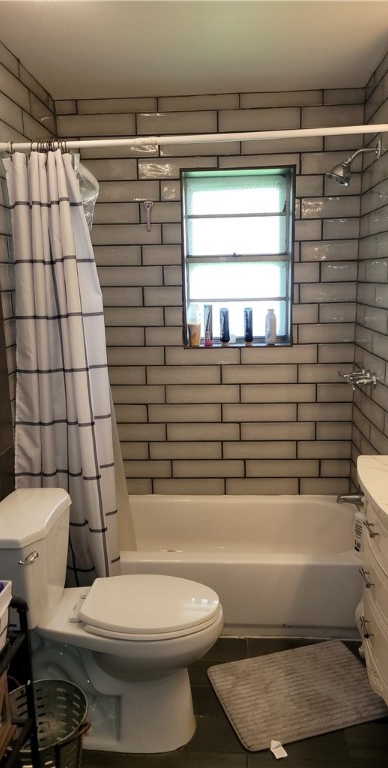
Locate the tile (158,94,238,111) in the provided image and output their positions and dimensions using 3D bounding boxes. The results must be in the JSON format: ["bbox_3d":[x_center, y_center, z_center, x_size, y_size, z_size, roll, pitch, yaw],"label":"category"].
[{"bbox_3d":[0.024,-1.381,2.846,0.401,0.066,0.012,0,10,3],"label":"tile"}]

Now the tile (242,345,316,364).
[{"bbox_3d":[0.447,-0.157,3.034,0.401,0.102,0.012,-1,11,3],"label":"tile"}]

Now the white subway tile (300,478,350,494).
[{"bbox_3d":[0.717,0.561,3.165,0.268,0.094,0.012,0,10,3],"label":"white subway tile"}]

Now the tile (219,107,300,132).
[{"bbox_3d":[0.323,-1.310,2.858,0.405,0.102,0.010,-1,11,3],"label":"tile"}]

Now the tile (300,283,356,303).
[{"bbox_3d":[0.698,-0.474,2.999,0.290,0.100,0.010,-1,12,3],"label":"tile"}]

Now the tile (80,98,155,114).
[{"bbox_3d":[-0.380,-1.380,2.870,0.393,0.061,0.012,0,10,3],"label":"tile"}]

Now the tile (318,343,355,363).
[{"bbox_3d":[0.756,-0.162,3.070,0.191,0.102,0.010,-1,11,3],"label":"tile"}]

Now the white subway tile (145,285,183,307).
[{"bbox_3d":[-0.160,-0.468,3.070,0.209,0.102,0.012,0,11,3],"label":"white subway tile"}]

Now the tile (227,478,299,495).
[{"bbox_3d":[0.374,0.563,3.182,0.401,0.098,0.012,-1,11,3],"label":"tile"}]

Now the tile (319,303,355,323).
[{"bbox_3d":[0.752,-0.371,3.027,0.189,0.102,0.010,-1,11,3],"label":"tile"}]

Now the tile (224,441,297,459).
[{"bbox_3d":[0.357,0.359,3.142,0.401,0.102,0.012,-1,11,3],"label":"tile"}]

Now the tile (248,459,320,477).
[{"bbox_3d":[0.495,0.473,3.222,0.406,0.102,0.012,0,11,3],"label":"tile"}]

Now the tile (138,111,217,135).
[{"bbox_3d":[-0.086,-1.306,2.880,0.405,0.102,0.010,-1,11,3],"label":"tile"}]

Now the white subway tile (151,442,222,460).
[{"bbox_3d":[-0.044,0.373,3.232,0.406,0.102,0.012,0,11,3],"label":"white subway tile"}]

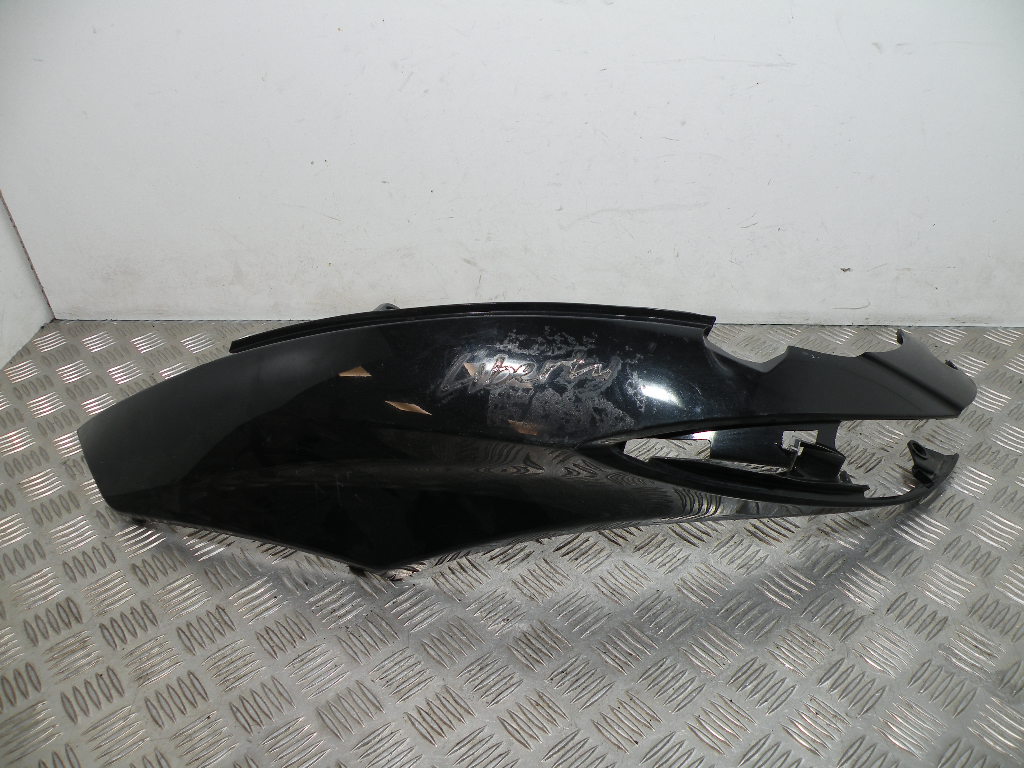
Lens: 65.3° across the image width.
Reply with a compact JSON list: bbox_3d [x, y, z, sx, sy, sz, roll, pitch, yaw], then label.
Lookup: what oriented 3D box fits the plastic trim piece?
[{"bbox_3d":[0.013,0.038,0.668,0.725,0.130,0.225,-1,69,0],"label":"plastic trim piece"}]

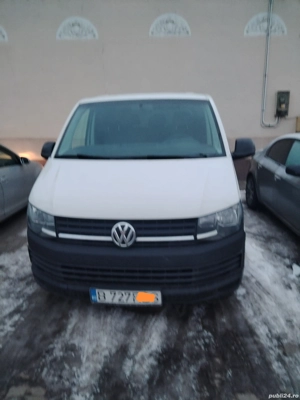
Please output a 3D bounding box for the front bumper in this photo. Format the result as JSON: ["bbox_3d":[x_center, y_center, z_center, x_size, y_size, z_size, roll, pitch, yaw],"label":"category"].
[{"bbox_3d":[-0.154,0.522,2.380,1.870,0.470,0.520,0,12,6],"label":"front bumper"}]

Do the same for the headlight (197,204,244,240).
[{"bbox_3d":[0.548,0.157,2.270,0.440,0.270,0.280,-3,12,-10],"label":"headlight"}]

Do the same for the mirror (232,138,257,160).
[{"bbox_3d":[0.965,-0.526,3.096,0.230,0.220,0.150,0,12,6],"label":"mirror"}]

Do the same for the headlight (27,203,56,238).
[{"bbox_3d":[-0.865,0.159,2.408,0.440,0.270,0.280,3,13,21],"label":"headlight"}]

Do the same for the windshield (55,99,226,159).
[{"bbox_3d":[-0.090,-0.729,3.053,1.660,0.140,0.870,0,55,6],"label":"windshield"}]

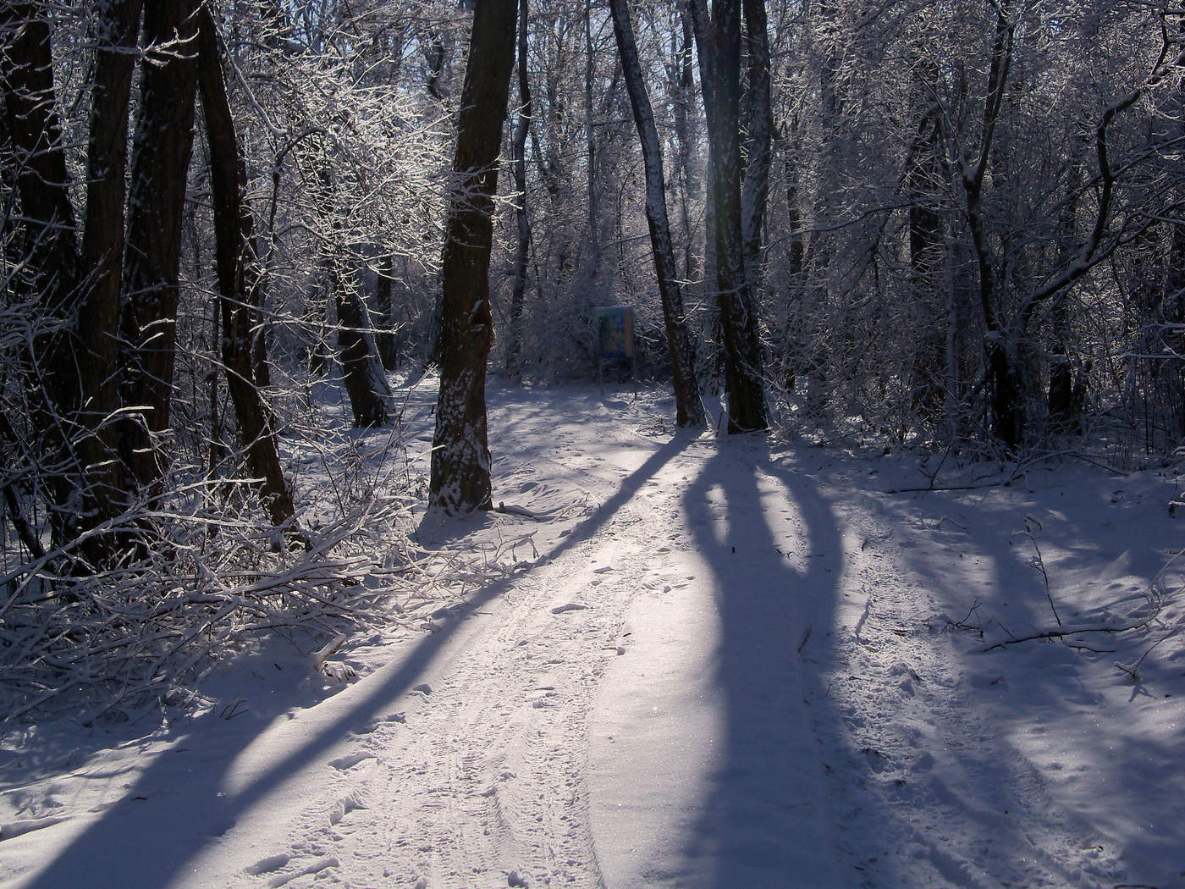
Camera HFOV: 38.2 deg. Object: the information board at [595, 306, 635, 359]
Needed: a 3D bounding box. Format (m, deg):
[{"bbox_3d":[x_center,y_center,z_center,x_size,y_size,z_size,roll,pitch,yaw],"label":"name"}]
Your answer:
[{"bbox_3d":[0.490,-2.411,37.000,0.840,1.160,0.100,0,4,0],"label":"information board"}]

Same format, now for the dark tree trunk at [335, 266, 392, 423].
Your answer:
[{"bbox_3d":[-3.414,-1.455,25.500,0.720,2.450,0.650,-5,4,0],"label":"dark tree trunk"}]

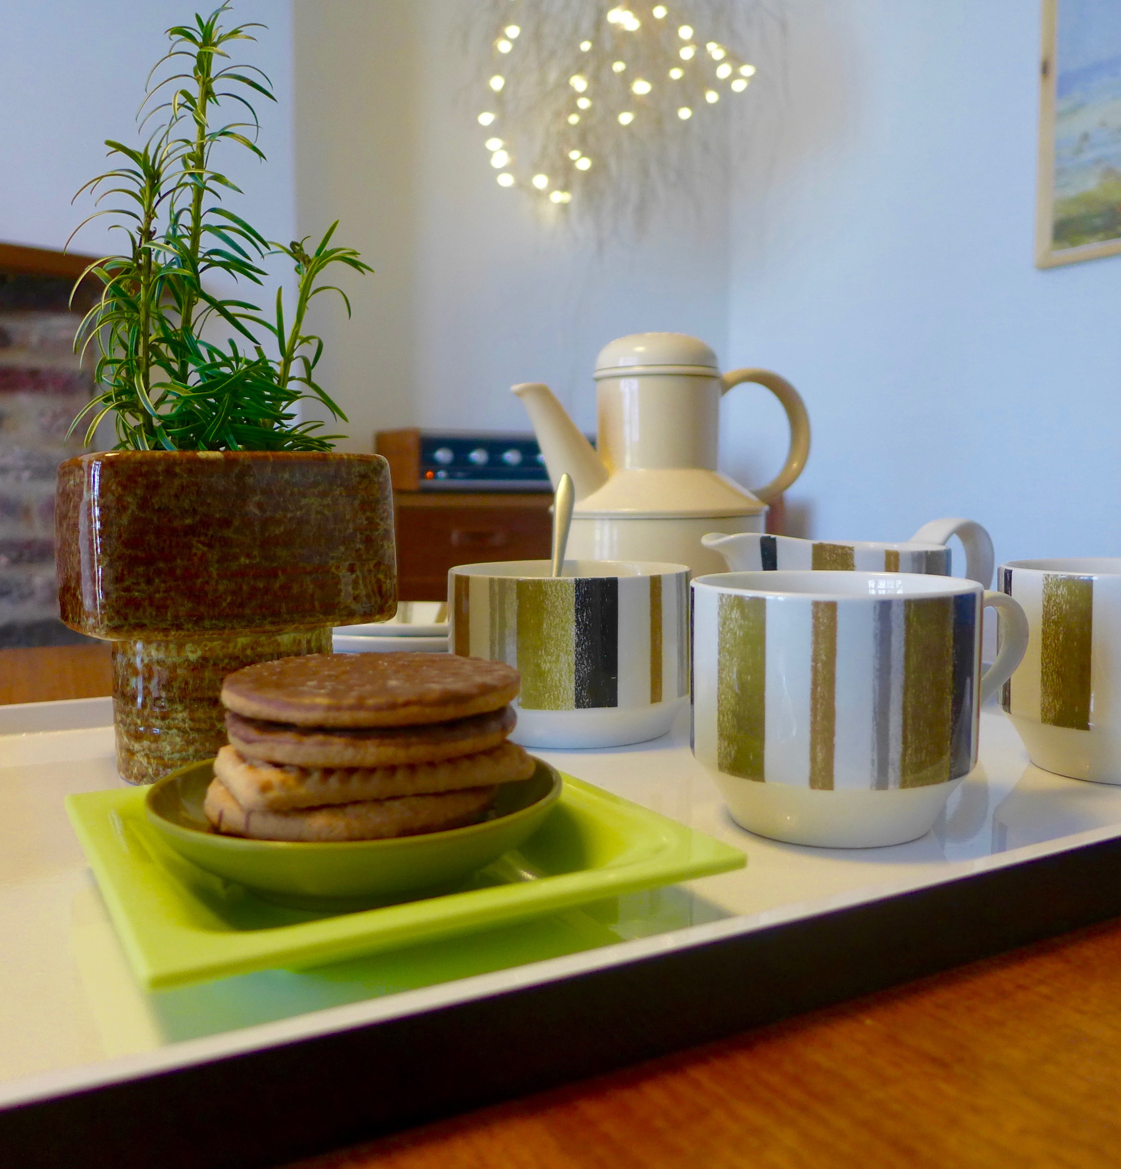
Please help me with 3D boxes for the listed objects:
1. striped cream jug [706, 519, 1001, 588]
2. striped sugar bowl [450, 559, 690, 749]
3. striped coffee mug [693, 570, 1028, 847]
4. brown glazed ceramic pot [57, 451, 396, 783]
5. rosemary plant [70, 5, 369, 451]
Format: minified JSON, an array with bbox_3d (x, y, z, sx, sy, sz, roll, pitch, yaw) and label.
[{"bbox_3d":[0.132,0.014,0.478,0.149,0.085,0.098,-1,5,-18],"label":"striped cream jug"},{"bbox_3d":[0.003,0.026,0.447,0.098,0.065,0.098,0,5,0],"label":"striped sugar bowl"},{"bbox_3d":[0.092,0.034,0.326,0.108,0.071,0.083,-1,5,-18],"label":"striped coffee mug"},{"bbox_3d":[-0.118,0.009,0.381,0.100,0.108,0.077,-3,6,-33],"label":"brown glazed ceramic pot"},{"bbox_3d":[-0.119,-0.116,0.369,0.099,0.159,0.081,-3,6,-33],"label":"rosemary plant"}]

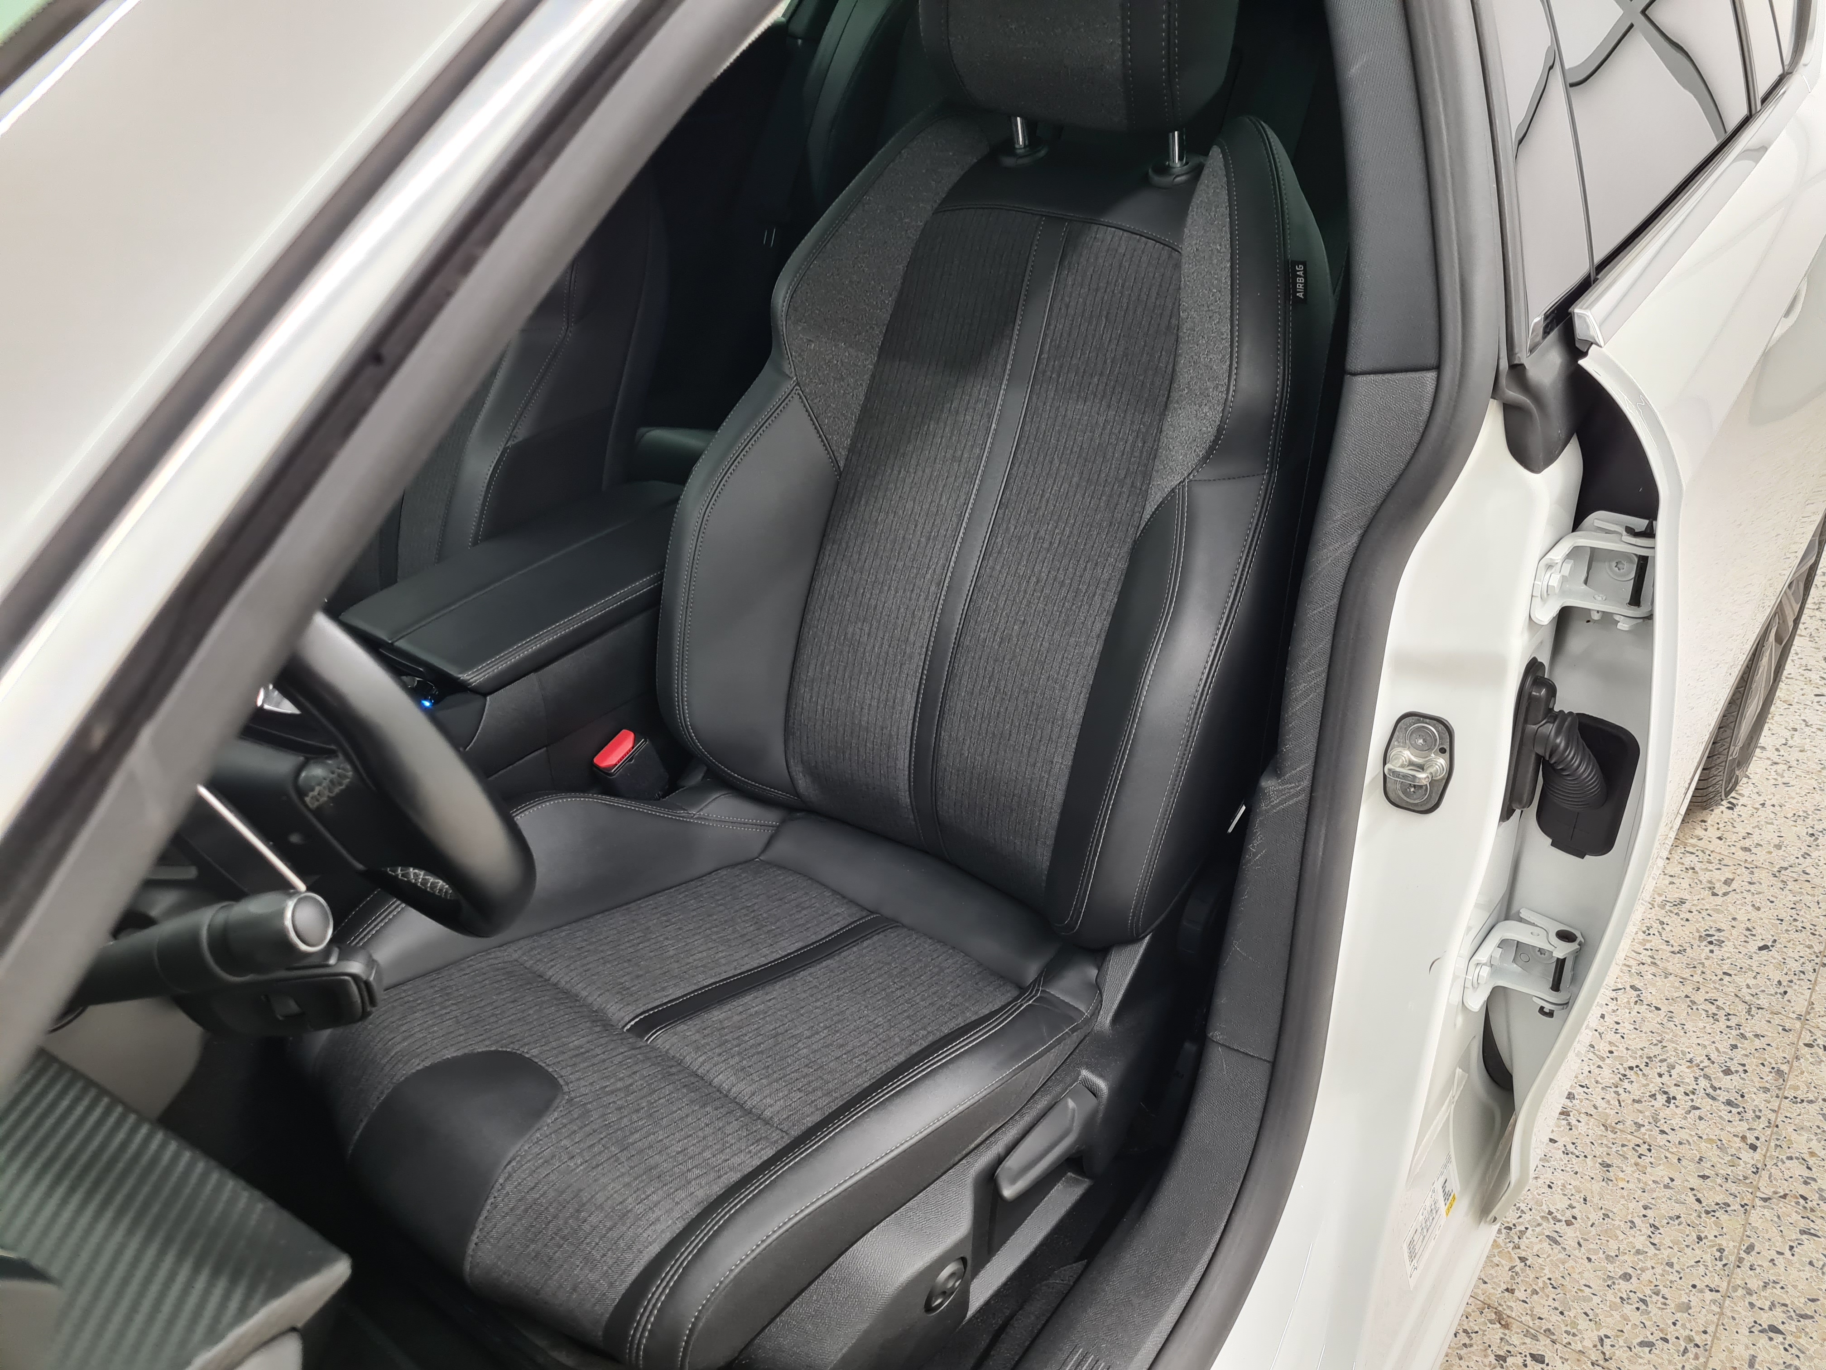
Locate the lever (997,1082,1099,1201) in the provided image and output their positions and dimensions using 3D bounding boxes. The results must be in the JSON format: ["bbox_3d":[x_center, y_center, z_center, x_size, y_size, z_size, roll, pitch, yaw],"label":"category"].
[{"bbox_3d":[0.102,0.337,1.012,0.027,0.033,0.124,20,28,32],"label":"lever"}]

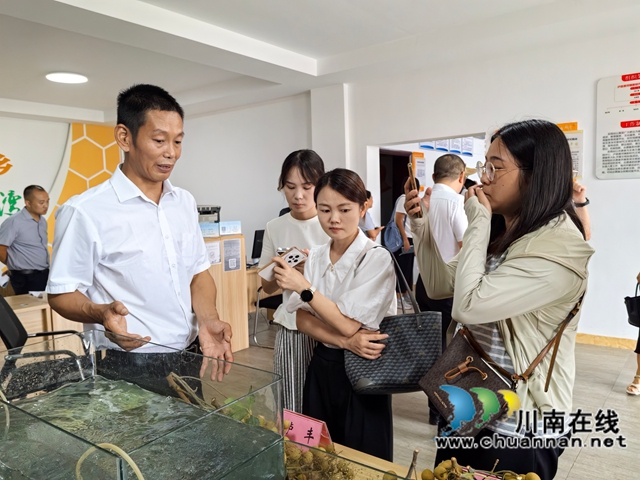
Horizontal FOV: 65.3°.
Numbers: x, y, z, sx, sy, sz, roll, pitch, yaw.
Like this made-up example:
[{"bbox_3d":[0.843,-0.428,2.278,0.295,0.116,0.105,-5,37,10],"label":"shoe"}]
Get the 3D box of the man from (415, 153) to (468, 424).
[{"bbox_3d":[0.833,0.293,3.248,0.340,1.698,0.480,-6,7,-42],"label":"man"}]

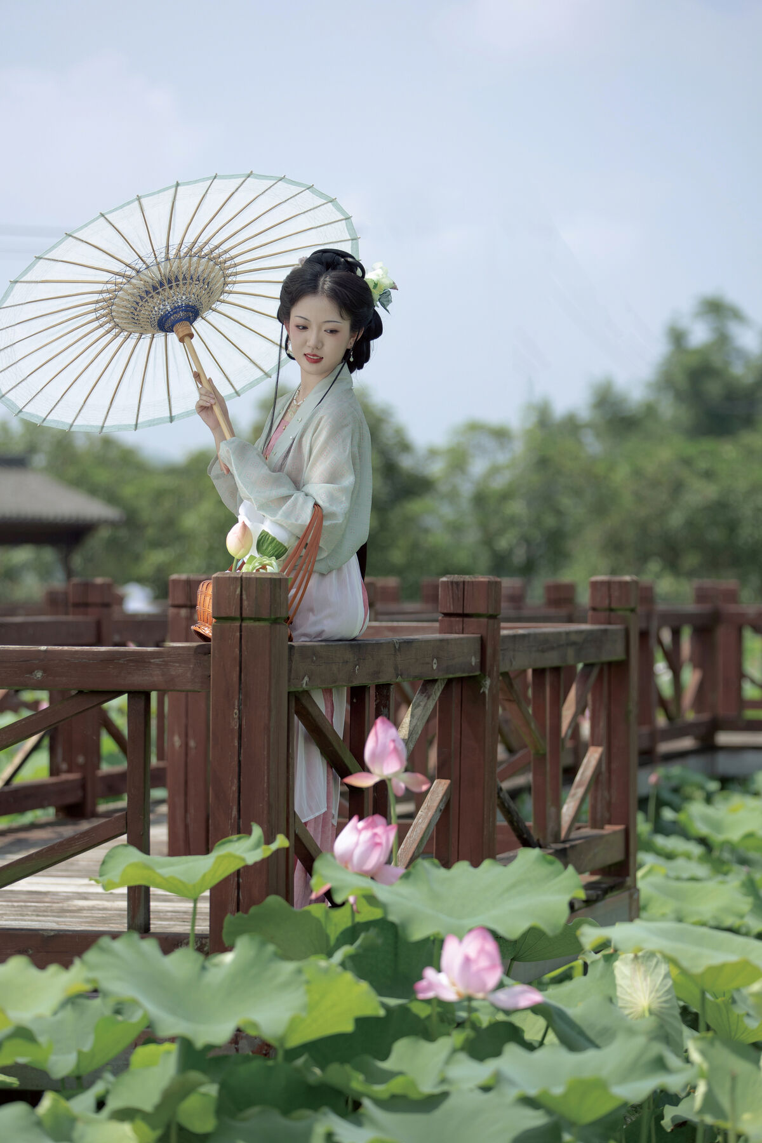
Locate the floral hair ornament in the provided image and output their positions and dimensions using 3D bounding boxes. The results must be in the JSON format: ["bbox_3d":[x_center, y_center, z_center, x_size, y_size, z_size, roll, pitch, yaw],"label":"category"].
[{"bbox_3d":[0.000,-0.635,8.150,0.080,0.112,0.075,0,0,37],"label":"floral hair ornament"}]

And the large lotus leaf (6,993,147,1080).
[{"bbox_3d":[-0.502,0.764,6.000,0.260,0.120,0.260,0,0,0],"label":"large lotus leaf"}]

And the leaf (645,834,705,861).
[{"bbox_3d":[1.090,1.019,13.500,0.250,0.090,0.270,0,0,0],"label":"leaf"}]

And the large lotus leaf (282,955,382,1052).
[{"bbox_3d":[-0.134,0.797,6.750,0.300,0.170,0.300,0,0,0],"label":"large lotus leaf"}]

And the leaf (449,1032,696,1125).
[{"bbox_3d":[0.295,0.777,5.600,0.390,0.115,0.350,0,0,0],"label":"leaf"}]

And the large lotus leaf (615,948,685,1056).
[{"bbox_3d":[0.534,0.856,7.250,0.170,0.210,0.200,0,0,0],"label":"large lotus leaf"}]

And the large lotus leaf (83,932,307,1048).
[{"bbox_3d":[-0.331,0.745,6.500,0.400,0.200,0.380,0,0,0],"label":"large lotus leaf"}]

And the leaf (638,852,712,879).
[{"bbox_3d":[0.966,0.964,12.000,0.320,0.110,0.320,0,0,0],"label":"leaf"}]

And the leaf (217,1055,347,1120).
[{"bbox_3d":[-0.178,0.925,6.550,0.280,0.140,0.280,0,0,0],"label":"leaf"}]

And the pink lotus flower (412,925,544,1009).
[{"bbox_3d":[0.160,0.652,6.000,0.215,0.130,0.180,0,0,0],"label":"pink lotus flower"}]

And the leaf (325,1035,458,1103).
[{"bbox_3d":[0.011,0.804,5.900,0.230,0.095,0.240,0,0,0],"label":"leaf"}]

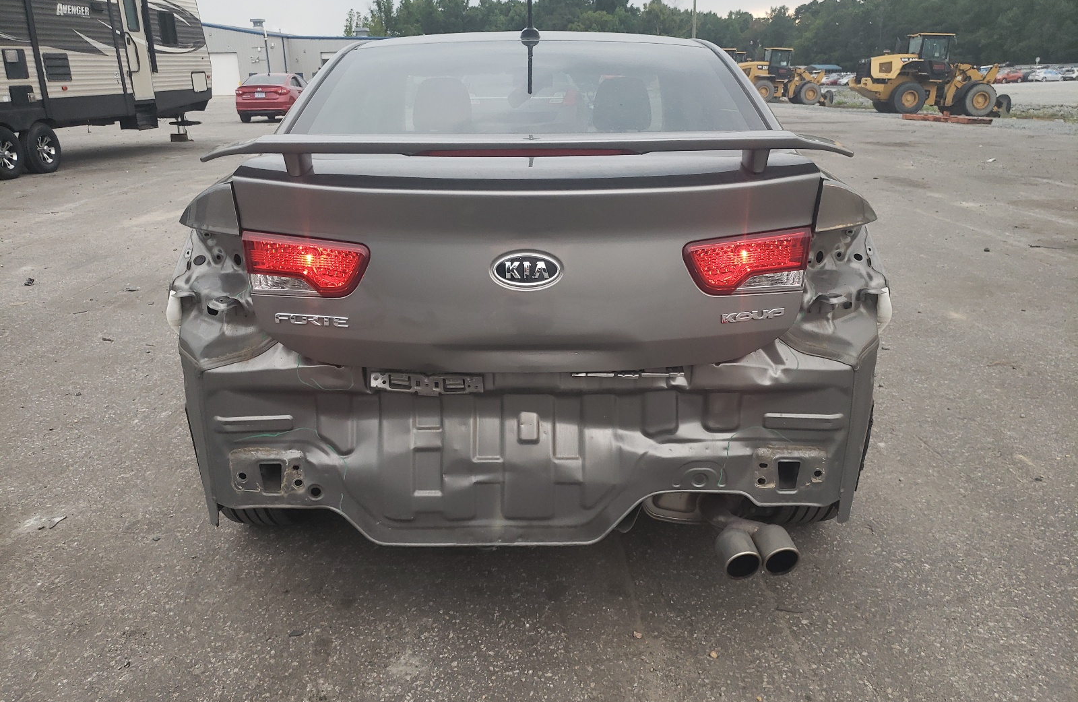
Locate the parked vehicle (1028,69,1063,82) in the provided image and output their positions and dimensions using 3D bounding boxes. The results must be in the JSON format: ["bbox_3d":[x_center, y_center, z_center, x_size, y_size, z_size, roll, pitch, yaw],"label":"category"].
[{"bbox_3d":[62.407,-33.791,99.500,4.600,1.460,1.800,-5,19,-14],"label":"parked vehicle"}]

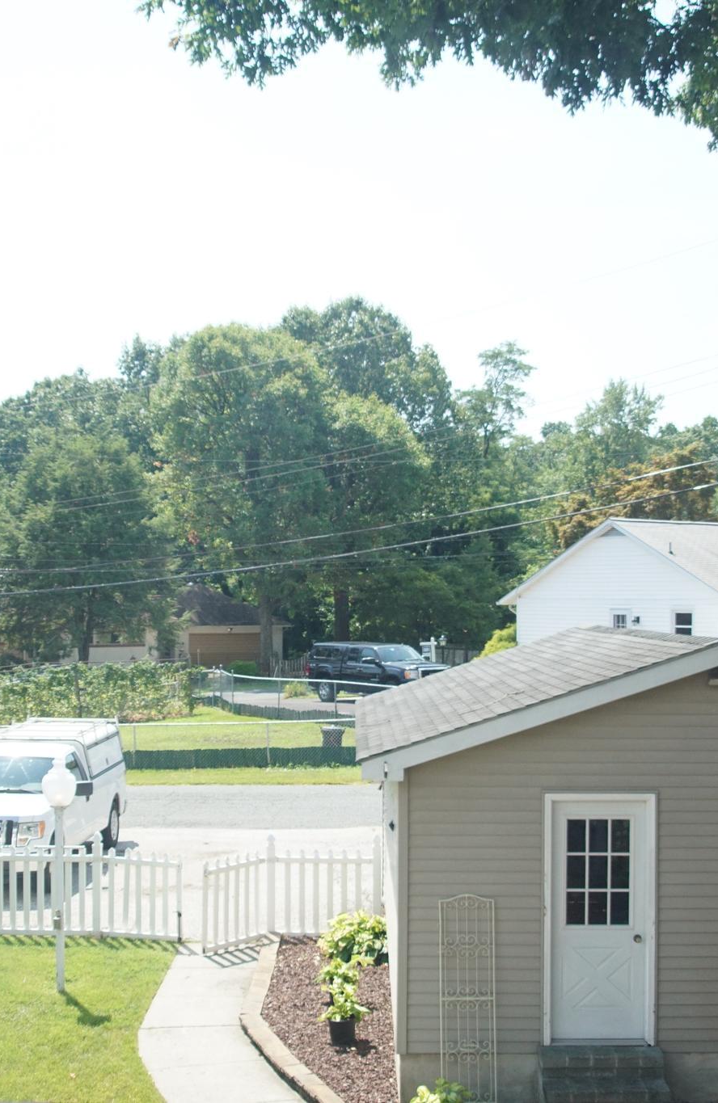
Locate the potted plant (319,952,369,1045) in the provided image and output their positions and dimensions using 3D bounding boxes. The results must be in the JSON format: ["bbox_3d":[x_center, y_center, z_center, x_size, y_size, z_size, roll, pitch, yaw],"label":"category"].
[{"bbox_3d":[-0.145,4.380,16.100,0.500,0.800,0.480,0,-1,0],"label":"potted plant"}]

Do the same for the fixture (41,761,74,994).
[{"bbox_3d":[-3.250,3.505,17.900,0.370,2.550,0.370,0,-1,0],"label":"fixture"}]

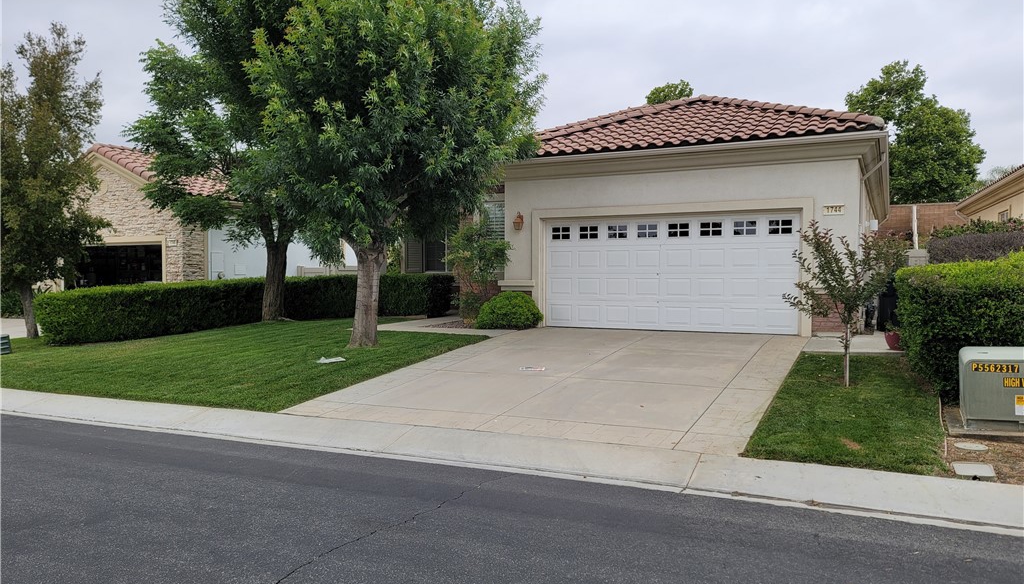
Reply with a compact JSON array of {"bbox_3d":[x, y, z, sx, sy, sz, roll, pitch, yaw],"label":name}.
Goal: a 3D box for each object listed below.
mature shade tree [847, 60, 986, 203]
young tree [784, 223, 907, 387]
[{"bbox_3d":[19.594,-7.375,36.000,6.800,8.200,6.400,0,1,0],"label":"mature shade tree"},{"bbox_3d":[4.071,0.152,9.000,1.460,1.980,1.400,0,1,0],"label":"young tree"}]

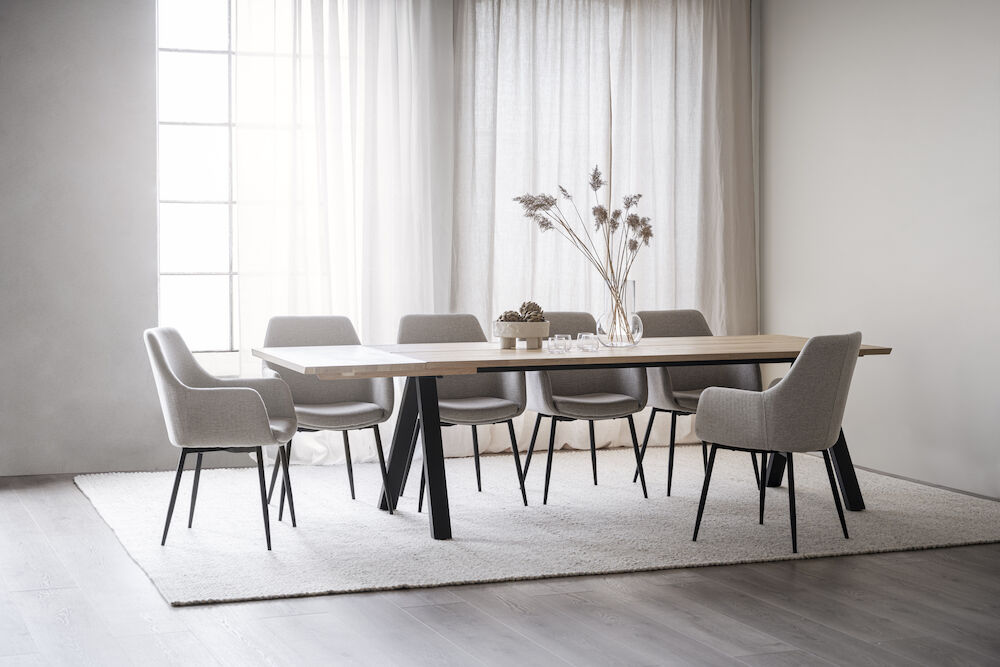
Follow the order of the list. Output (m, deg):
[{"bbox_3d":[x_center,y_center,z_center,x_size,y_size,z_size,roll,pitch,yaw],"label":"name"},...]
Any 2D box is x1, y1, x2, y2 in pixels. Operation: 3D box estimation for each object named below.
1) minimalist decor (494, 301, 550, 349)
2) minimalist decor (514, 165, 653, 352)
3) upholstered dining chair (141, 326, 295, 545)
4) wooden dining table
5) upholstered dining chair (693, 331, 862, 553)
[{"bbox_3d":[0.104,-0.041,7.104,0.251,0.210,0.251,0,4,0],"label":"minimalist decor"},{"bbox_3d":[0.385,-0.353,7.180,0.636,0.823,0.400,0,4,0],"label":"minimalist decor"},{"bbox_3d":[-1.127,0.421,6.486,0.580,0.865,0.585,0,4,5],"label":"upholstered dining chair"},{"bbox_3d":[0.325,0.445,7.033,2.700,0.750,1.010,-1,4,-21],"label":"wooden dining table"},{"bbox_3d":[1.139,0.422,6.463,0.580,0.865,0.585,3,5,41],"label":"upholstered dining chair"}]

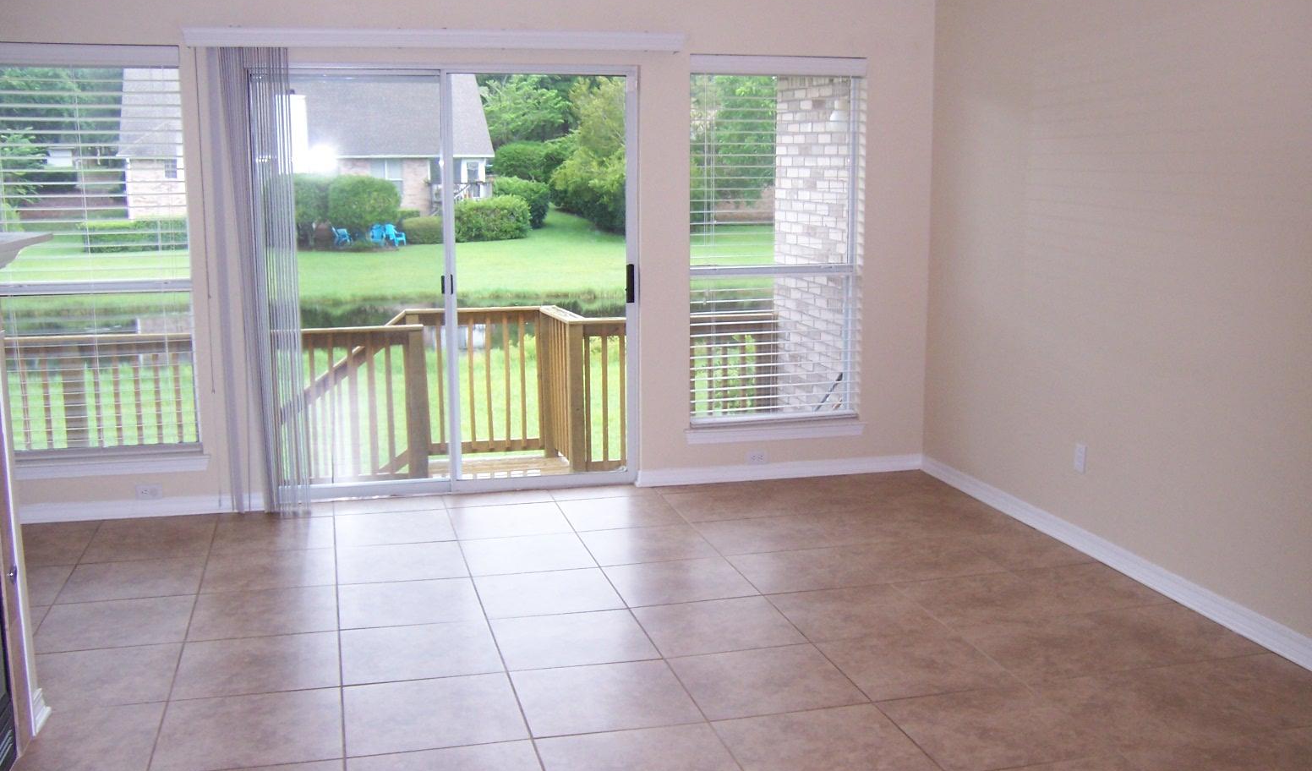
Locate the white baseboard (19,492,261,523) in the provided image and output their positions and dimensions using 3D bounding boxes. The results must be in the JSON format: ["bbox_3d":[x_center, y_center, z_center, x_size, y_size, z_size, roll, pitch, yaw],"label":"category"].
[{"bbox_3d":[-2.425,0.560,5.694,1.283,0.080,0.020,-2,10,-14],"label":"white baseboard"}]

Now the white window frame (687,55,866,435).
[{"bbox_3d":[0.596,-0.711,6.338,0.936,1.841,0.101,-2,10,-14],"label":"white window frame"}]

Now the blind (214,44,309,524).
[{"bbox_3d":[-1.766,-0.451,5.589,0.337,2.108,0.106,-2,10,-14],"label":"blind"}]

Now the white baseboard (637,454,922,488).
[{"bbox_3d":[0.658,0.440,6.490,1.569,0.080,0.020,-2,10,-14],"label":"white baseboard"}]

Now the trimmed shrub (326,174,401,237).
[{"bbox_3d":[-9.827,-5.989,42.000,2.469,2.244,2.400,-2,10,-14],"label":"trimmed shrub"}]

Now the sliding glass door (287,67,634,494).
[{"bbox_3d":[-0.954,-0.478,5.955,1.771,2.037,0.101,-2,10,-14],"label":"sliding glass door"}]

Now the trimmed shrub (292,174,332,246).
[{"bbox_3d":[-11.892,-5.886,42.000,2.221,2.451,2.200,-2,10,-14],"label":"trimmed shrub"}]

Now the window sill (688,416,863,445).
[{"bbox_3d":[0.615,0.231,6.466,0.986,0.081,0.111,-2,10,-14],"label":"window sill"}]

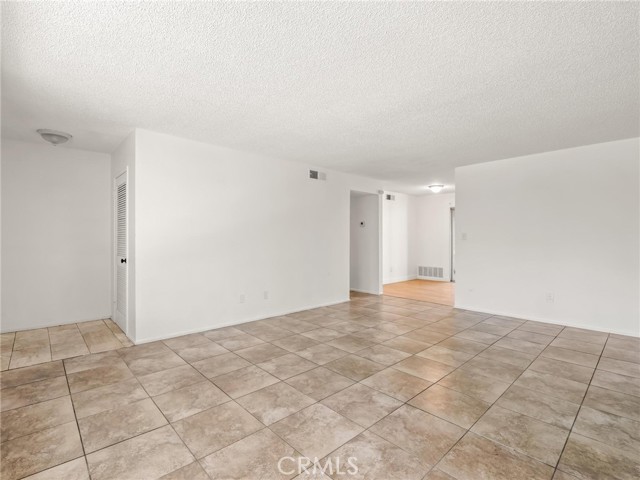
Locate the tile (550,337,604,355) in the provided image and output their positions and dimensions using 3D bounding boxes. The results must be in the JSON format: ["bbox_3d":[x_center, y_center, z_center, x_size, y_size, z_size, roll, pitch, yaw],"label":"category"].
[{"bbox_3d":[2.980,1.232,3.447,0.450,0.015,0.450,0,0,-43],"label":"tile"}]

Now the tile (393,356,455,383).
[{"bbox_3d":[0.943,1.170,2.693,0.437,0.012,0.437,0,0,-42],"label":"tile"}]

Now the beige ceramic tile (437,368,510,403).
[{"bbox_3d":[1.305,1.227,2.519,0.450,0.015,0.450,0,0,-43],"label":"beige ceramic tile"}]

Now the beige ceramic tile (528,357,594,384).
[{"bbox_3d":[2.282,1.229,2.805,0.450,0.015,0.450,0,0,-43],"label":"beige ceramic tile"}]

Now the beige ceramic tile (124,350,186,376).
[{"bbox_3d":[-1.600,1.213,2.909,0.446,0.012,0.446,0,0,-43],"label":"beige ceramic tile"}]

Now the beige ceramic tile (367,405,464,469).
[{"bbox_3d":[0.602,1.192,1.845,0.440,0.012,0.440,0,0,-43],"label":"beige ceramic tile"}]

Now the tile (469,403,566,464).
[{"bbox_3d":[1.259,1.208,1.867,0.446,0.012,0.446,0,0,-43],"label":"tile"}]

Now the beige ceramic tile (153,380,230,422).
[{"bbox_3d":[-0.984,1.225,2.276,0.450,0.015,0.450,0,0,-43],"label":"beige ceramic tile"}]

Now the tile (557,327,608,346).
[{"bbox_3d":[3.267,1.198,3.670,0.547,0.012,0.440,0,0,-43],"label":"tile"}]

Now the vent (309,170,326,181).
[{"bbox_3d":[-0.020,-1.103,5.077,0.420,0.170,0.020,0,0,-42],"label":"vent"}]

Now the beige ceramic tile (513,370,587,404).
[{"bbox_3d":[1.854,1.167,2.342,0.437,0.012,0.437,0,0,-42],"label":"beige ceramic tile"}]

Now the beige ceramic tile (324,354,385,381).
[{"bbox_3d":[0.323,1.171,2.723,0.437,0.012,0.437,0,0,-42],"label":"beige ceramic tile"}]

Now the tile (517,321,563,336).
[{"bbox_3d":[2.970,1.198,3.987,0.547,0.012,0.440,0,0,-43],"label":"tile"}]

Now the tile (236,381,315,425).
[{"bbox_3d":[-0.329,1.193,2.207,0.440,0.012,0.440,0,0,-43],"label":"tile"}]

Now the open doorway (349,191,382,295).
[{"bbox_3d":[0.876,0.106,5.987,0.930,2.110,0.130,0,0,-42],"label":"open doorway"}]

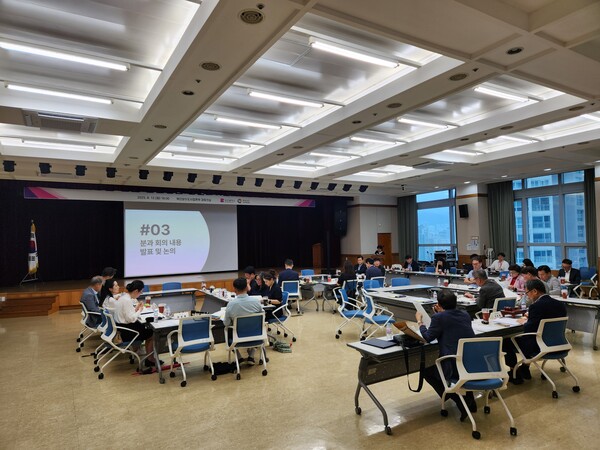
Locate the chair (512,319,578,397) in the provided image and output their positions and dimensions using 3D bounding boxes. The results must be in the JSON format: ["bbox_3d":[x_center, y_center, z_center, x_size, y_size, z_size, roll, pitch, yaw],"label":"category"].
[{"bbox_3d":[2.818,1.454,4.580,0.580,0.840,0.580,-1,-3,-17],"label":"chair"}]

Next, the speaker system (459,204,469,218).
[{"bbox_3d":[5.627,-0.441,13.723,0.220,0.440,0.270,-9,2,-31],"label":"speaker system"}]

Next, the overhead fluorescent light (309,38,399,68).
[{"bbox_3d":[0.666,-1.968,4.599,1.260,0.080,0.110,0,-3,-31],"label":"overhead fluorescent light"}]

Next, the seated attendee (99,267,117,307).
[{"bbox_3d":[-3.839,1.525,7.878,0.820,1.340,0.520,0,-3,-31],"label":"seated attendee"}]

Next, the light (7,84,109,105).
[{"bbox_3d":[-3.271,-1.793,5.512,1.240,0.080,0.060,0,-3,-31],"label":"light"}]

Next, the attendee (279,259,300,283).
[{"bbox_3d":[-0.299,1.541,10.062,0.520,1.320,0.800,-1,-3,-11],"label":"attendee"}]

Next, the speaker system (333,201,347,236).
[{"bbox_3d":[1.953,-0.299,18.645,0.620,1.620,0.600,-1,-3,-11],"label":"speaker system"}]

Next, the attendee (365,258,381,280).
[{"bbox_3d":[1.842,1.498,10.147,0.520,1.280,0.780,-1,-3,-22],"label":"attendee"}]

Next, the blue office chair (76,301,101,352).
[{"bbox_3d":[-3.507,1.707,6.906,0.560,0.830,0.580,0,-3,-26],"label":"blue office chair"}]

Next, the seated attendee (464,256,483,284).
[{"bbox_3d":[3.711,1.384,8.550,0.800,1.320,0.500,1,-3,-38],"label":"seated attendee"}]

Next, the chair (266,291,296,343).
[{"bbox_3d":[-0.379,1.643,7.084,0.600,0.850,0.600,0,-3,-31],"label":"chair"}]

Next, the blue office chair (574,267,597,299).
[{"bbox_3d":[7.489,1.587,10.699,0.600,0.850,0.600,1,-3,-42],"label":"blue office chair"}]

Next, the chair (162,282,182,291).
[{"bbox_3d":[-2.992,1.825,9.638,0.580,0.830,0.560,1,-3,-39],"label":"chair"}]

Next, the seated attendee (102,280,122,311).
[{"bbox_3d":[-2.874,1.494,6.385,0.780,1.220,0.480,0,-3,-34],"label":"seated attendee"}]

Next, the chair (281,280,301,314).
[{"bbox_3d":[-0.205,1.751,9.696,0.600,0.850,0.600,-1,-2,-4],"label":"chair"}]

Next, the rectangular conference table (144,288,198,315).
[{"bbox_3d":[-3.010,1.848,8.677,1.500,0.720,0.470,0,-3,-31],"label":"rectangular conference table"}]

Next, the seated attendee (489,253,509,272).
[{"bbox_3d":[5.695,1.439,11.259,0.540,1.280,0.750,-4,-3,38],"label":"seated attendee"}]

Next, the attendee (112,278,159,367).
[{"bbox_3d":[-2.357,1.438,5.735,0.820,1.250,0.500,0,-3,-31],"label":"attendee"}]

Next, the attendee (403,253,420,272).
[{"bbox_3d":[3.511,1.561,12.487,0.750,1.200,0.500,1,-3,-41],"label":"attendee"}]

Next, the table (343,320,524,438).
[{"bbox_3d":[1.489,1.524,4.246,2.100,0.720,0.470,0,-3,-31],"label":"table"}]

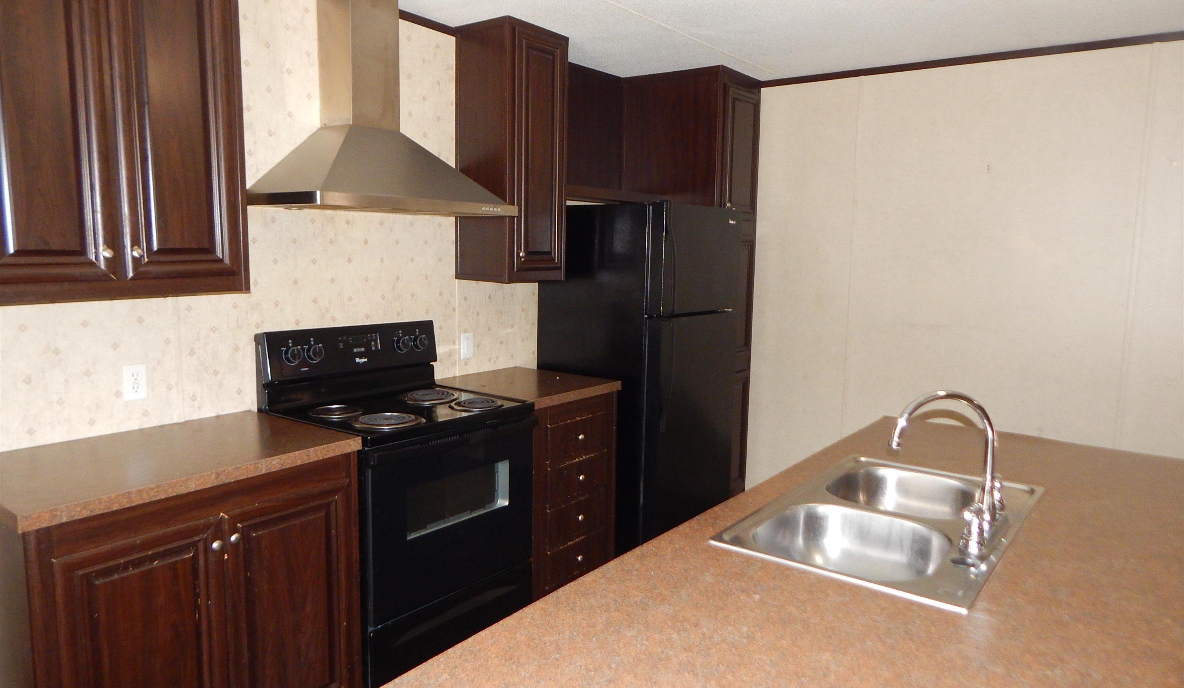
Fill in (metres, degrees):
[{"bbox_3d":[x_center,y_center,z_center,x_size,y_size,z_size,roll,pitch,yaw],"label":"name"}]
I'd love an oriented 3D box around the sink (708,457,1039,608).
[{"bbox_3d":[0.678,0.463,1.685,0.464,0.179,0.850,6,9,37],"label":"sink"}]

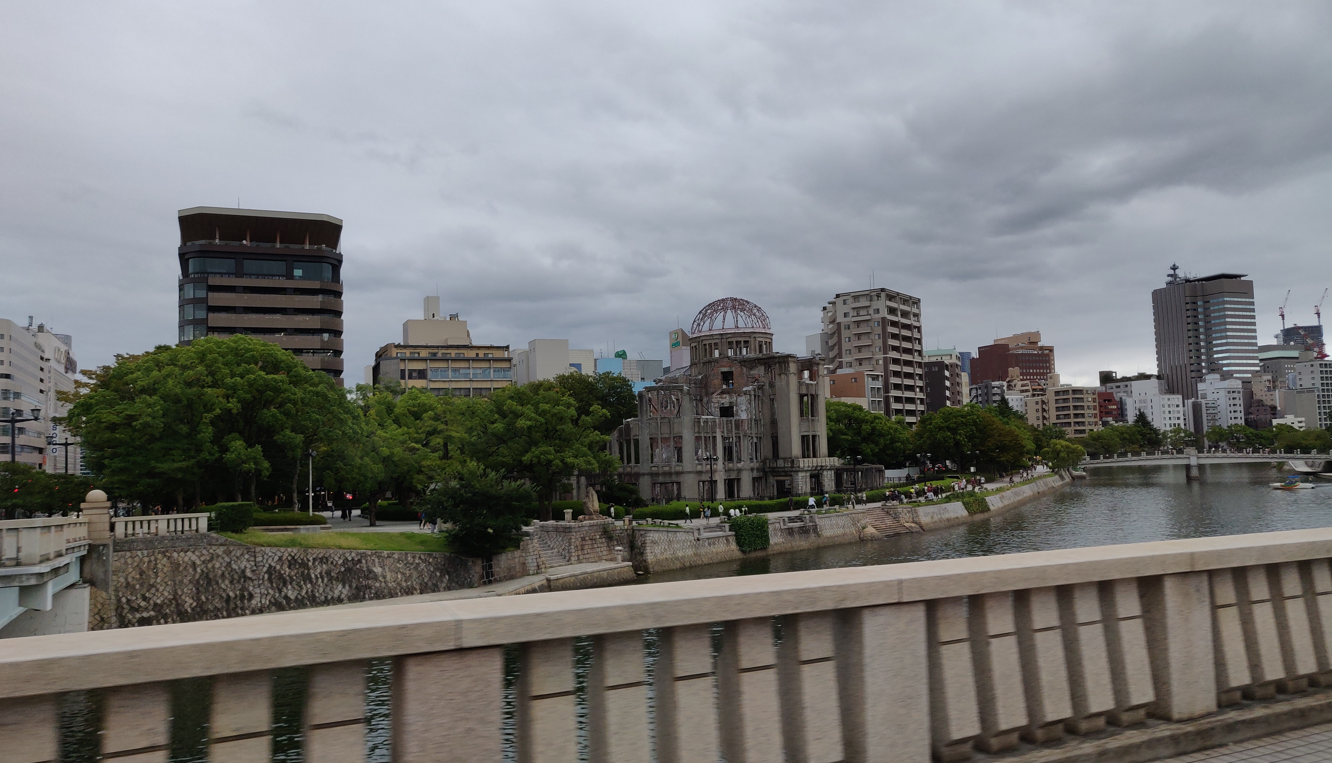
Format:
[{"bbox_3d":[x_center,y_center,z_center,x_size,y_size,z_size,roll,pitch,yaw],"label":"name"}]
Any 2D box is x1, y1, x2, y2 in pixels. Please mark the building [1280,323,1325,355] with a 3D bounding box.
[{"bbox_3d":[809.224,-2.672,1213.750,33.000,140.000,28.000,0,-4,-22],"label":"building"}]

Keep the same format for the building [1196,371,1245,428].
[{"bbox_3d":[246.919,13.773,427.148,10.800,31.000,14.000,0,-4,-22],"label":"building"}]

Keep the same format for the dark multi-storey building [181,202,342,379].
[{"bbox_3d":[-78.959,-3.182,186.562,27.000,51.500,33.000,0,-5,-24],"label":"dark multi-storey building"}]

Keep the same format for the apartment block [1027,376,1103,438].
[{"bbox_3d":[153.658,13.531,371.549,14.800,29.500,22.000,0,-4,-22],"label":"apartment block"}]

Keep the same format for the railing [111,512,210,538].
[{"bbox_3d":[-25.227,7.213,47.933,4.500,1.000,0.400,0,-5,-25],"label":"railing"}]

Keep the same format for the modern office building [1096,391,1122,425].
[{"bbox_3d":[193.000,17.617,419.336,11.000,26.500,12.000,-1,-5,-18],"label":"modern office building"}]

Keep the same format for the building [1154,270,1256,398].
[{"bbox_3d":[329.384,-11.635,584.518,25.000,99.000,47.000,0,-4,-22],"label":"building"}]

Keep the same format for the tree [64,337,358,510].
[{"bbox_3d":[-47.349,4.960,100.045,26.000,18.800,22.000,-1,-5,-20],"label":"tree"}]

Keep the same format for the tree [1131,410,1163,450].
[{"bbox_3d":[157.235,16.781,315.058,9.800,14.600,9.500,-4,-5,26],"label":"tree"}]

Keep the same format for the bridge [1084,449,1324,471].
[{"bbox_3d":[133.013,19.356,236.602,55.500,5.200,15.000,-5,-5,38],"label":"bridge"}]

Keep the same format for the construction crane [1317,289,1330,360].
[{"bbox_3d":[849.061,-74.008,1260.082,16.000,91.000,12.000,-2,-4,0],"label":"construction crane"}]

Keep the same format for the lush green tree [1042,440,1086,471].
[{"bbox_3d":[82.666,15.385,199.739,7.800,6.800,7.400,-2,-4,0],"label":"lush green tree"}]

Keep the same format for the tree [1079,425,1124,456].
[{"bbox_3d":[134.071,18.510,296.076,13.000,10.300,12.000,-4,-5,25],"label":"tree"}]

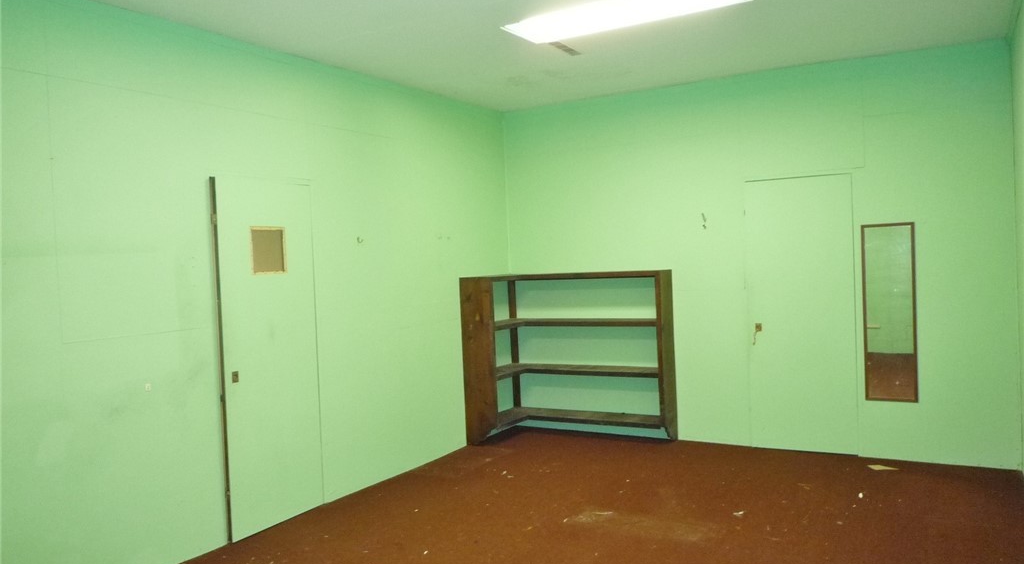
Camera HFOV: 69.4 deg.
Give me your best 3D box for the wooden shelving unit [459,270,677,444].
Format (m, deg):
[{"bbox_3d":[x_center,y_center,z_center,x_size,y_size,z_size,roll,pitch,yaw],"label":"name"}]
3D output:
[{"bbox_3d":[0.463,0.626,6.053,1.532,1.382,0.798,-1,2,31],"label":"wooden shelving unit"}]

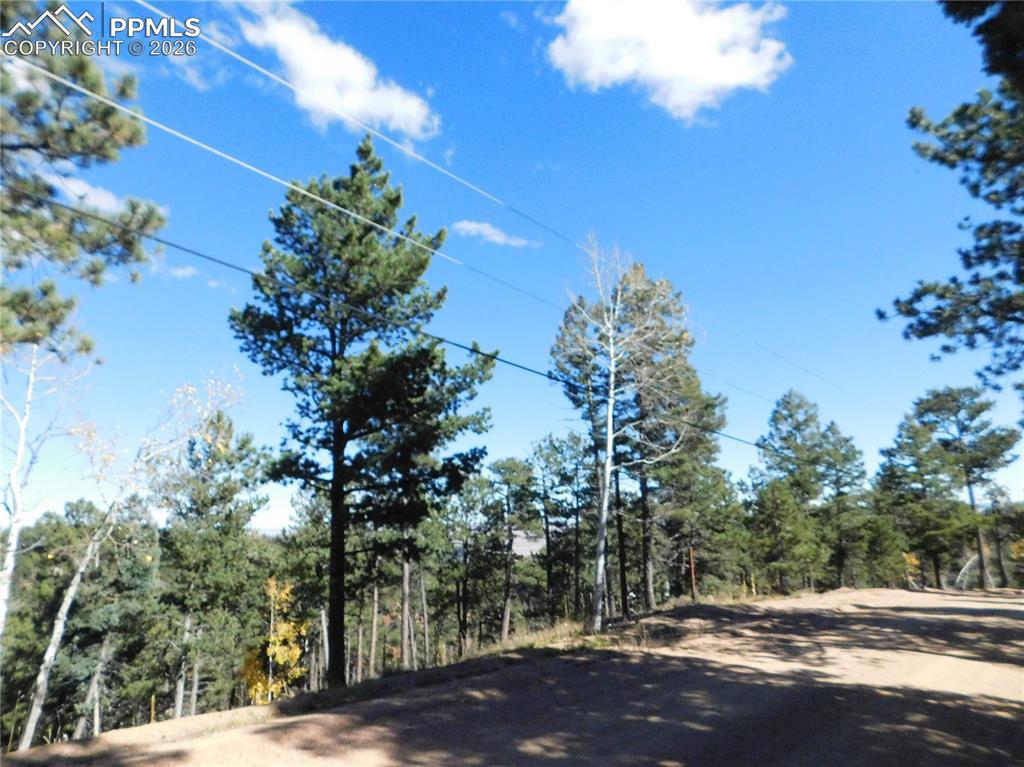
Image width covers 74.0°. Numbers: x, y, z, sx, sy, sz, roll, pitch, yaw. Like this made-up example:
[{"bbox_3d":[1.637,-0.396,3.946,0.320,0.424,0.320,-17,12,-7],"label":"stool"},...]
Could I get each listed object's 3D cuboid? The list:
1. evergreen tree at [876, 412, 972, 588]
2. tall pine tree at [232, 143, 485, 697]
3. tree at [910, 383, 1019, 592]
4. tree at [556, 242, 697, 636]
[{"bbox_3d":[16.073,4.471,26.500,3.200,6.770,3.100,-9,-13,30],"label":"evergreen tree"},{"bbox_3d":[-2.833,0.087,12.800,4.810,10.450,4.430,1,-12,-12],"label":"tall pine tree"},{"bbox_3d":[18.244,4.055,27.300,3.600,8.030,3.420,-9,-14,32],"label":"tree"},{"bbox_3d":[2.887,1.031,17.300,3.660,10.080,3.300,-4,-12,9],"label":"tree"}]

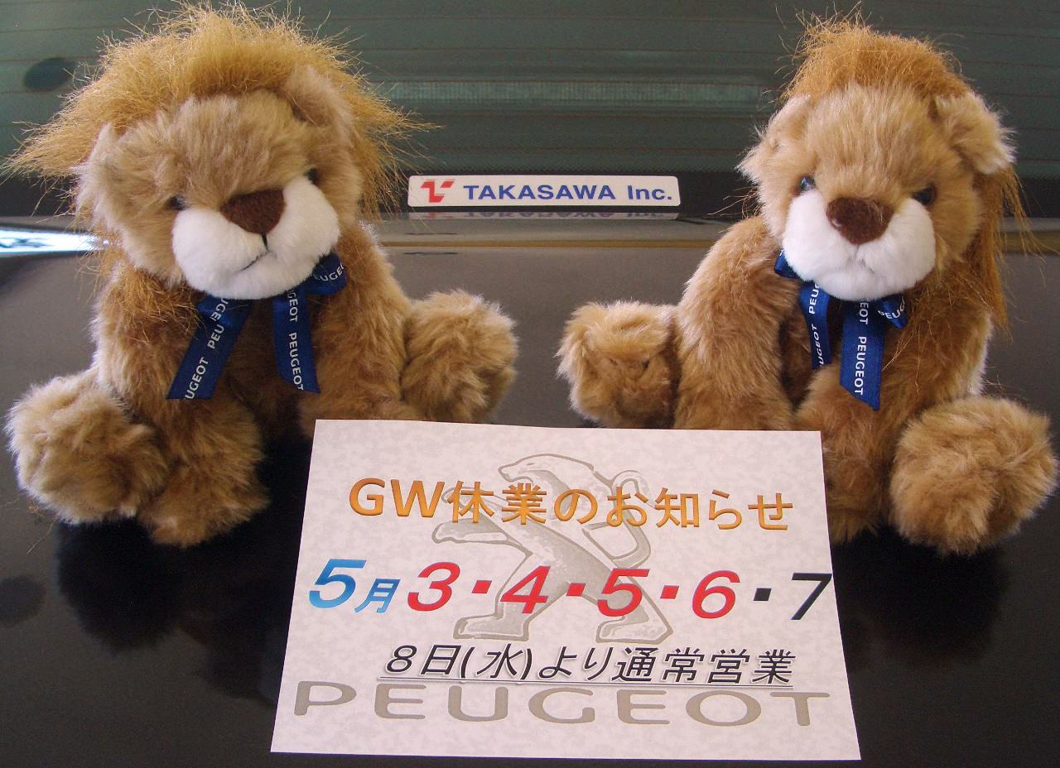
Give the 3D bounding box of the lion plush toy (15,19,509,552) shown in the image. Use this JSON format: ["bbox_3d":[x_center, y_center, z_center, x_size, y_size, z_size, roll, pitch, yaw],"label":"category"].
[{"bbox_3d":[-0.108,-0.055,0.461,0.193,0.158,0.147,-13,27,-27],"label":"lion plush toy"}]

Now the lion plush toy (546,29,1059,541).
[{"bbox_3d":[0.118,-0.053,0.461,0.191,0.155,0.147,14,28,29],"label":"lion plush toy"}]

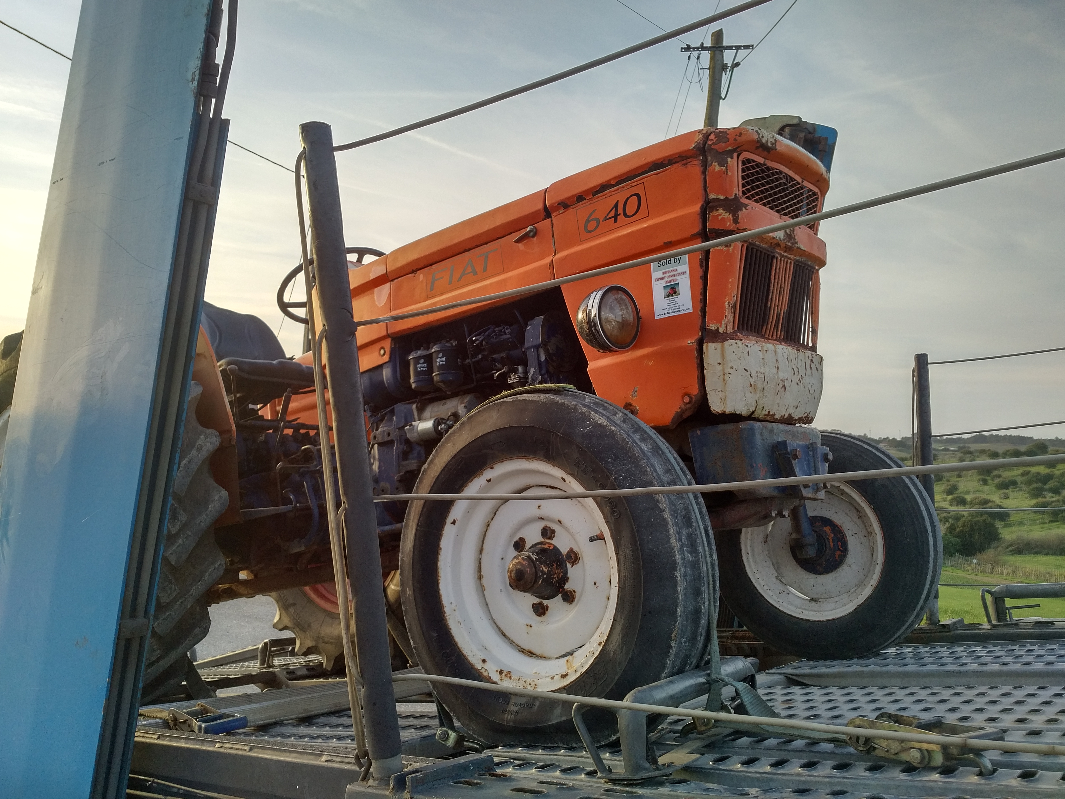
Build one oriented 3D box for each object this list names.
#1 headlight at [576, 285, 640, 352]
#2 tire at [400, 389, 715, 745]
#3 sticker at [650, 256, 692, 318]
[{"bbox_3d":[0.174,-0.194,2.020,0.157,0.157,0.122,6,-6,-43],"label":"headlight"},{"bbox_3d":[0.021,0.321,1.644,0.722,0.690,0.178,-11,-12,38],"label":"tire"},{"bbox_3d":[0.335,-0.273,1.995,0.105,0.147,0.003,-10,-12,43],"label":"sticker"}]

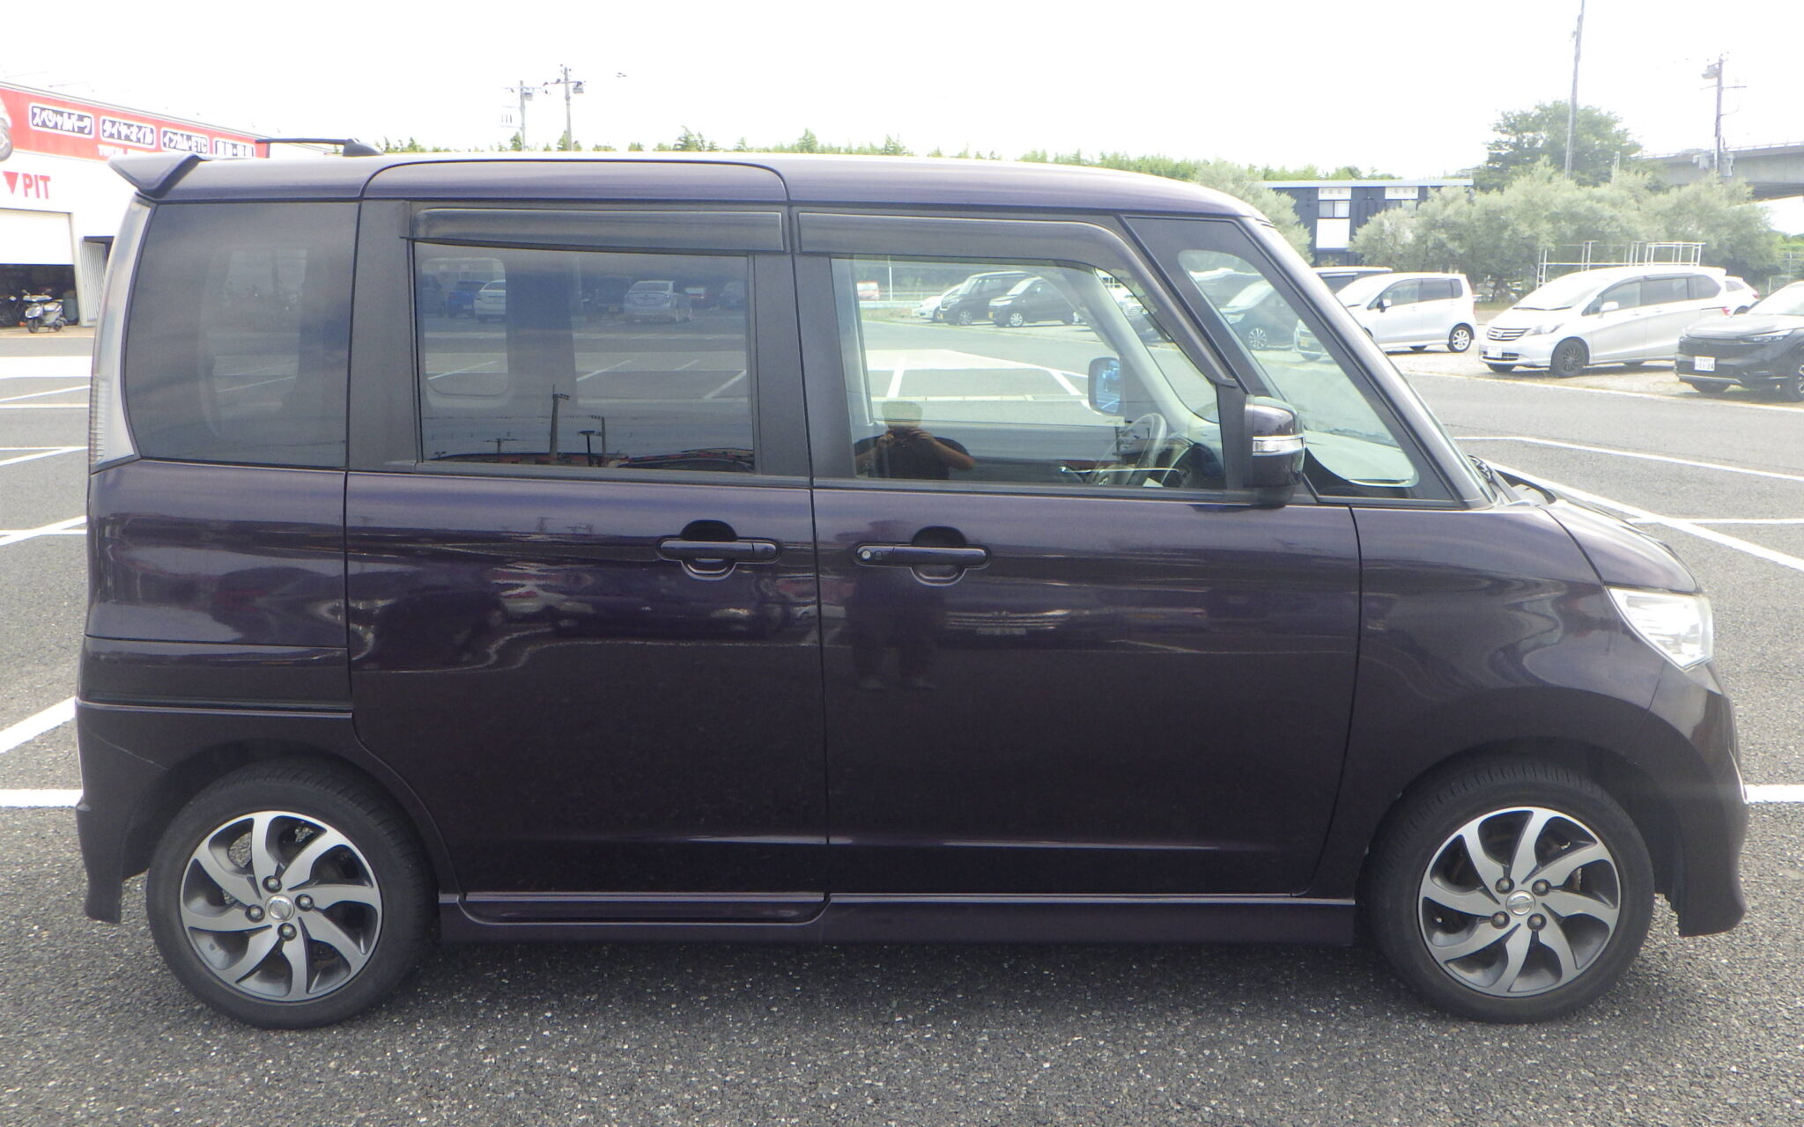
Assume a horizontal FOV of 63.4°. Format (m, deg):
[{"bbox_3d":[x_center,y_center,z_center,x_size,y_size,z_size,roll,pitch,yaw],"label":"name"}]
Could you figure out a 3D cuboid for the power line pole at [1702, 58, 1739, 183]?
[{"bbox_3d":[37.394,-17.511,67.922,2.000,11.840,1.200,0,11,0],"label":"power line pole"}]

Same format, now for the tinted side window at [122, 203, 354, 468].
[{"bbox_3d":[-1.205,-0.410,2.670,0.440,0.480,0.060,1,3,3],"label":"tinted side window"}]

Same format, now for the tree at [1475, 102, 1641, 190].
[{"bbox_3d":[26.023,-13.959,58.414,6.800,8.246,6.500,5,12,24],"label":"tree"}]

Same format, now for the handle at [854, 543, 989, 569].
[{"bbox_3d":[0.035,-0.011,2.687,0.243,0.042,0.045,0,8,0],"label":"handle"}]

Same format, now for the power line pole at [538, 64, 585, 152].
[{"bbox_3d":[-15.685,-17.782,69.906,1.900,11.630,1.000,0,11,0],"label":"power line pole"}]

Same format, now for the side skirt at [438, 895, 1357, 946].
[{"bbox_3d":[-0.008,0.684,2.848,1.770,0.100,0.080,0,11,0],"label":"side skirt"}]

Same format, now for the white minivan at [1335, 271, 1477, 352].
[{"bbox_3d":[9.580,-4.894,28.793,3.395,1.620,1.475,-4,12,-20],"label":"white minivan"}]

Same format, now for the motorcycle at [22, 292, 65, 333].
[{"bbox_3d":[-22.689,-6.650,38.638,0.710,1.140,1.760,0,11,-1],"label":"motorcycle"}]

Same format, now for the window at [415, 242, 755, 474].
[{"bbox_3d":[-0.580,-0.372,2.673,0.615,0.420,0.050,0,3,0],"label":"window"}]

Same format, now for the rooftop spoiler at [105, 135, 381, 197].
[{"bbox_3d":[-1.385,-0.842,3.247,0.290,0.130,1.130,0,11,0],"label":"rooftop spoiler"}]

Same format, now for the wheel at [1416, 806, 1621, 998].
[{"bbox_3d":[1.200,0.650,2.895,0.405,0.405,0.150,0,11,0],"label":"wheel"}]

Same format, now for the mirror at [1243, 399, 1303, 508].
[{"bbox_3d":[0.638,-0.189,2.553,0.105,0.175,0.190,2,11,12],"label":"mirror"}]

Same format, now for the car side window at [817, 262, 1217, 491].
[{"bbox_3d":[0.230,-0.356,2.697,0.750,0.460,0.050,0,2,0],"label":"car side window"}]

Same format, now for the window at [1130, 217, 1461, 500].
[{"bbox_3d":[0.720,-0.369,2.691,0.615,0.520,0.080,-1,2,-4],"label":"window"}]

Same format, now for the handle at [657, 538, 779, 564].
[{"bbox_3d":[-0.337,-0.021,2.685,0.217,0.042,0.045,0,8,0],"label":"handle"}]

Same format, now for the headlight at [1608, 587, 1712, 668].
[{"bbox_3d":[1.494,0.094,2.928,0.330,0.180,0.330,0,11,0],"label":"headlight"}]

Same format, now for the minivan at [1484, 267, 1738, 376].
[{"bbox_3d":[11.889,-4.133,24.714,4.215,1.715,1.695,-3,11,-15],"label":"minivan"}]

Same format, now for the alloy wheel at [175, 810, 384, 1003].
[{"bbox_3d":[-1.200,0.653,2.881,0.405,0.405,0.150,0,11,0],"label":"alloy wheel"}]

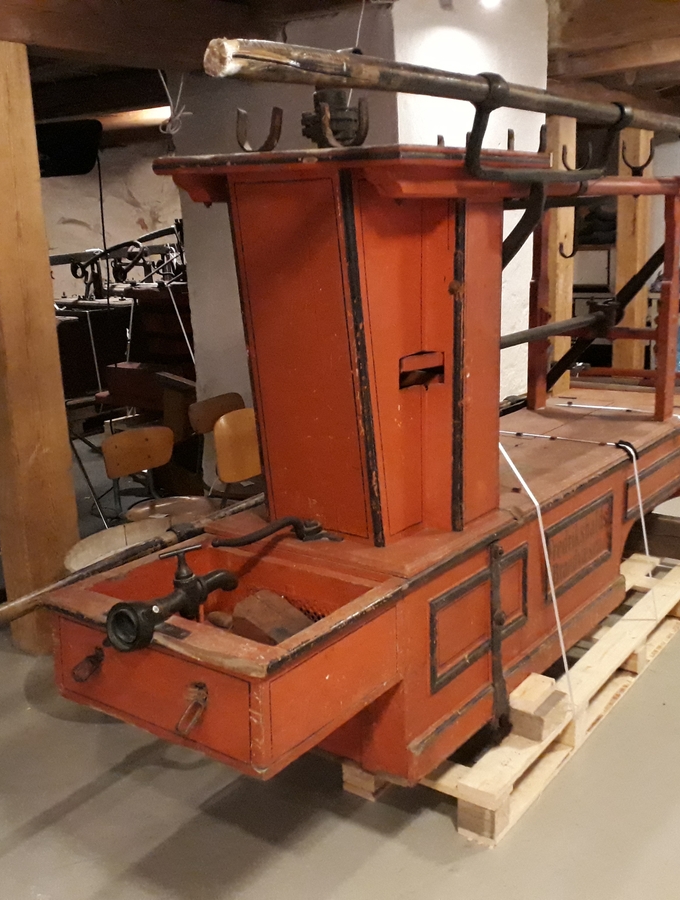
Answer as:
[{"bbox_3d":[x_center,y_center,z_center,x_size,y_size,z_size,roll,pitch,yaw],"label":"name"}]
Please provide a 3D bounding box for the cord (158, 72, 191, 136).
[{"bbox_3d":[-0.663,-1.384,3.750,0.130,0.260,0.100,-2,14,0],"label":"cord"}]

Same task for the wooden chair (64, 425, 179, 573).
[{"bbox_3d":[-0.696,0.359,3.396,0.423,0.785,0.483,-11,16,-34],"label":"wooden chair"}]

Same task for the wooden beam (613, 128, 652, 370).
[{"bbox_3d":[2.194,-1.321,7.042,0.170,2.140,0.210,9,18,40],"label":"wooden beam"}]

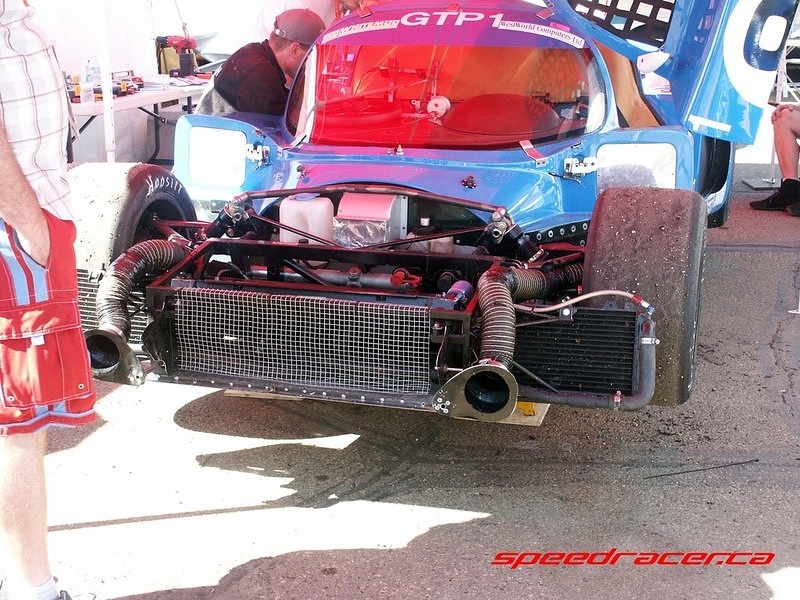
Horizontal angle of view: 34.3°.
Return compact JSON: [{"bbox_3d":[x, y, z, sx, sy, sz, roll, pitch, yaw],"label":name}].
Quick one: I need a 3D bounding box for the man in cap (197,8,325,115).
[{"bbox_3d":[-0.550,-0.580,5.400,0.720,1.220,0.530,-5,15,-21],"label":"man in cap"}]

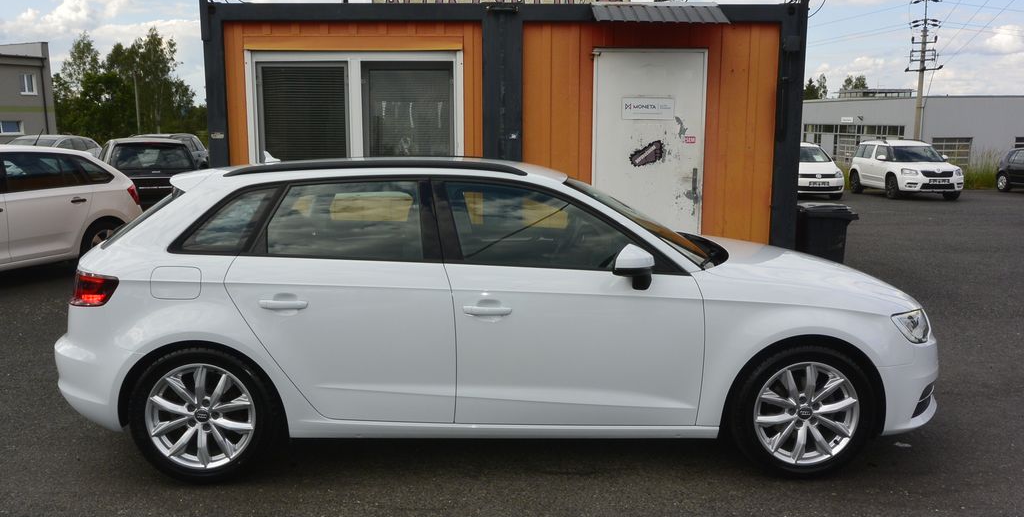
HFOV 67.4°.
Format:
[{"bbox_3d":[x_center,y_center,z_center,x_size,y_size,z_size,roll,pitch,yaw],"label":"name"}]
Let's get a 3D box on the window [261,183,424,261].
[{"bbox_3d":[-0.712,-0.165,3.328,0.680,0.370,0.060,0,-14,-2],"label":"window"}]

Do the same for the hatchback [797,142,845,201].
[{"bbox_3d":[8.140,-2.551,22.265,1.780,1.540,4.400,0,8,3],"label":"hatchback"}]

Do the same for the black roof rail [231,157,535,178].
[{"bbox_3d":[-0.613,-0.405,3.470,1.366,0.073,0.060,0,9,-1],"label":"black roof rail"}]

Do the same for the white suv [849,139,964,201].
[{"bbox_3d":[11.450,-2.670,22.400,1.790,1.680,4.220,1,9,3],"label":"white suv"}]

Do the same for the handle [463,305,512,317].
[{"bbox_3d":[-0.104,0.222,3.273,0.215,0.043,0.048,0,8,-2],"label":"handle"}]

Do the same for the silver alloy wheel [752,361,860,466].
[{"bbox_3d":[1.295,0.673,3.461,0.470,0.470,0.180,0,8,-2],"label":"silver alloy wheel"}]

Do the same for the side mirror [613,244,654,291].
[{"bbox_3d":[0.521,0.037,3.244,0.180,0.205,0.220,0,8,-2],"label":"side mirror"}]

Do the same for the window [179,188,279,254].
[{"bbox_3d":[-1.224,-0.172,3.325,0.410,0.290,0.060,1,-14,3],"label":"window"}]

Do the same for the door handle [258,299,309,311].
[{"bbox_3d":[-0.962,0.196,3.242,0.212,0.043,0.048,0,8,-2],"label":"door handle"}]

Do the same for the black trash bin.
[{"bbox_3d":[2.736,0.005,6.934,0.550,0.950,0.490,1,8,8],"label":"black trash bin"}]

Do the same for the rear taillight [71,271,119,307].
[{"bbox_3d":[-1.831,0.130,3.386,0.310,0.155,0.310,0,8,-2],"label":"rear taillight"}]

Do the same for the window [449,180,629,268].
[{"bbox_3d":[0.122,-0.147,3.357,0.820,0.410,0.060,0,-14,-2],"label":"window"}]

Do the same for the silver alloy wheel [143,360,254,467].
[{"bbox_3d":[-1.343,0.670,3.395,0.470,0.470,0.190,0,8,-2],"label":"silver alloy wheel"}]

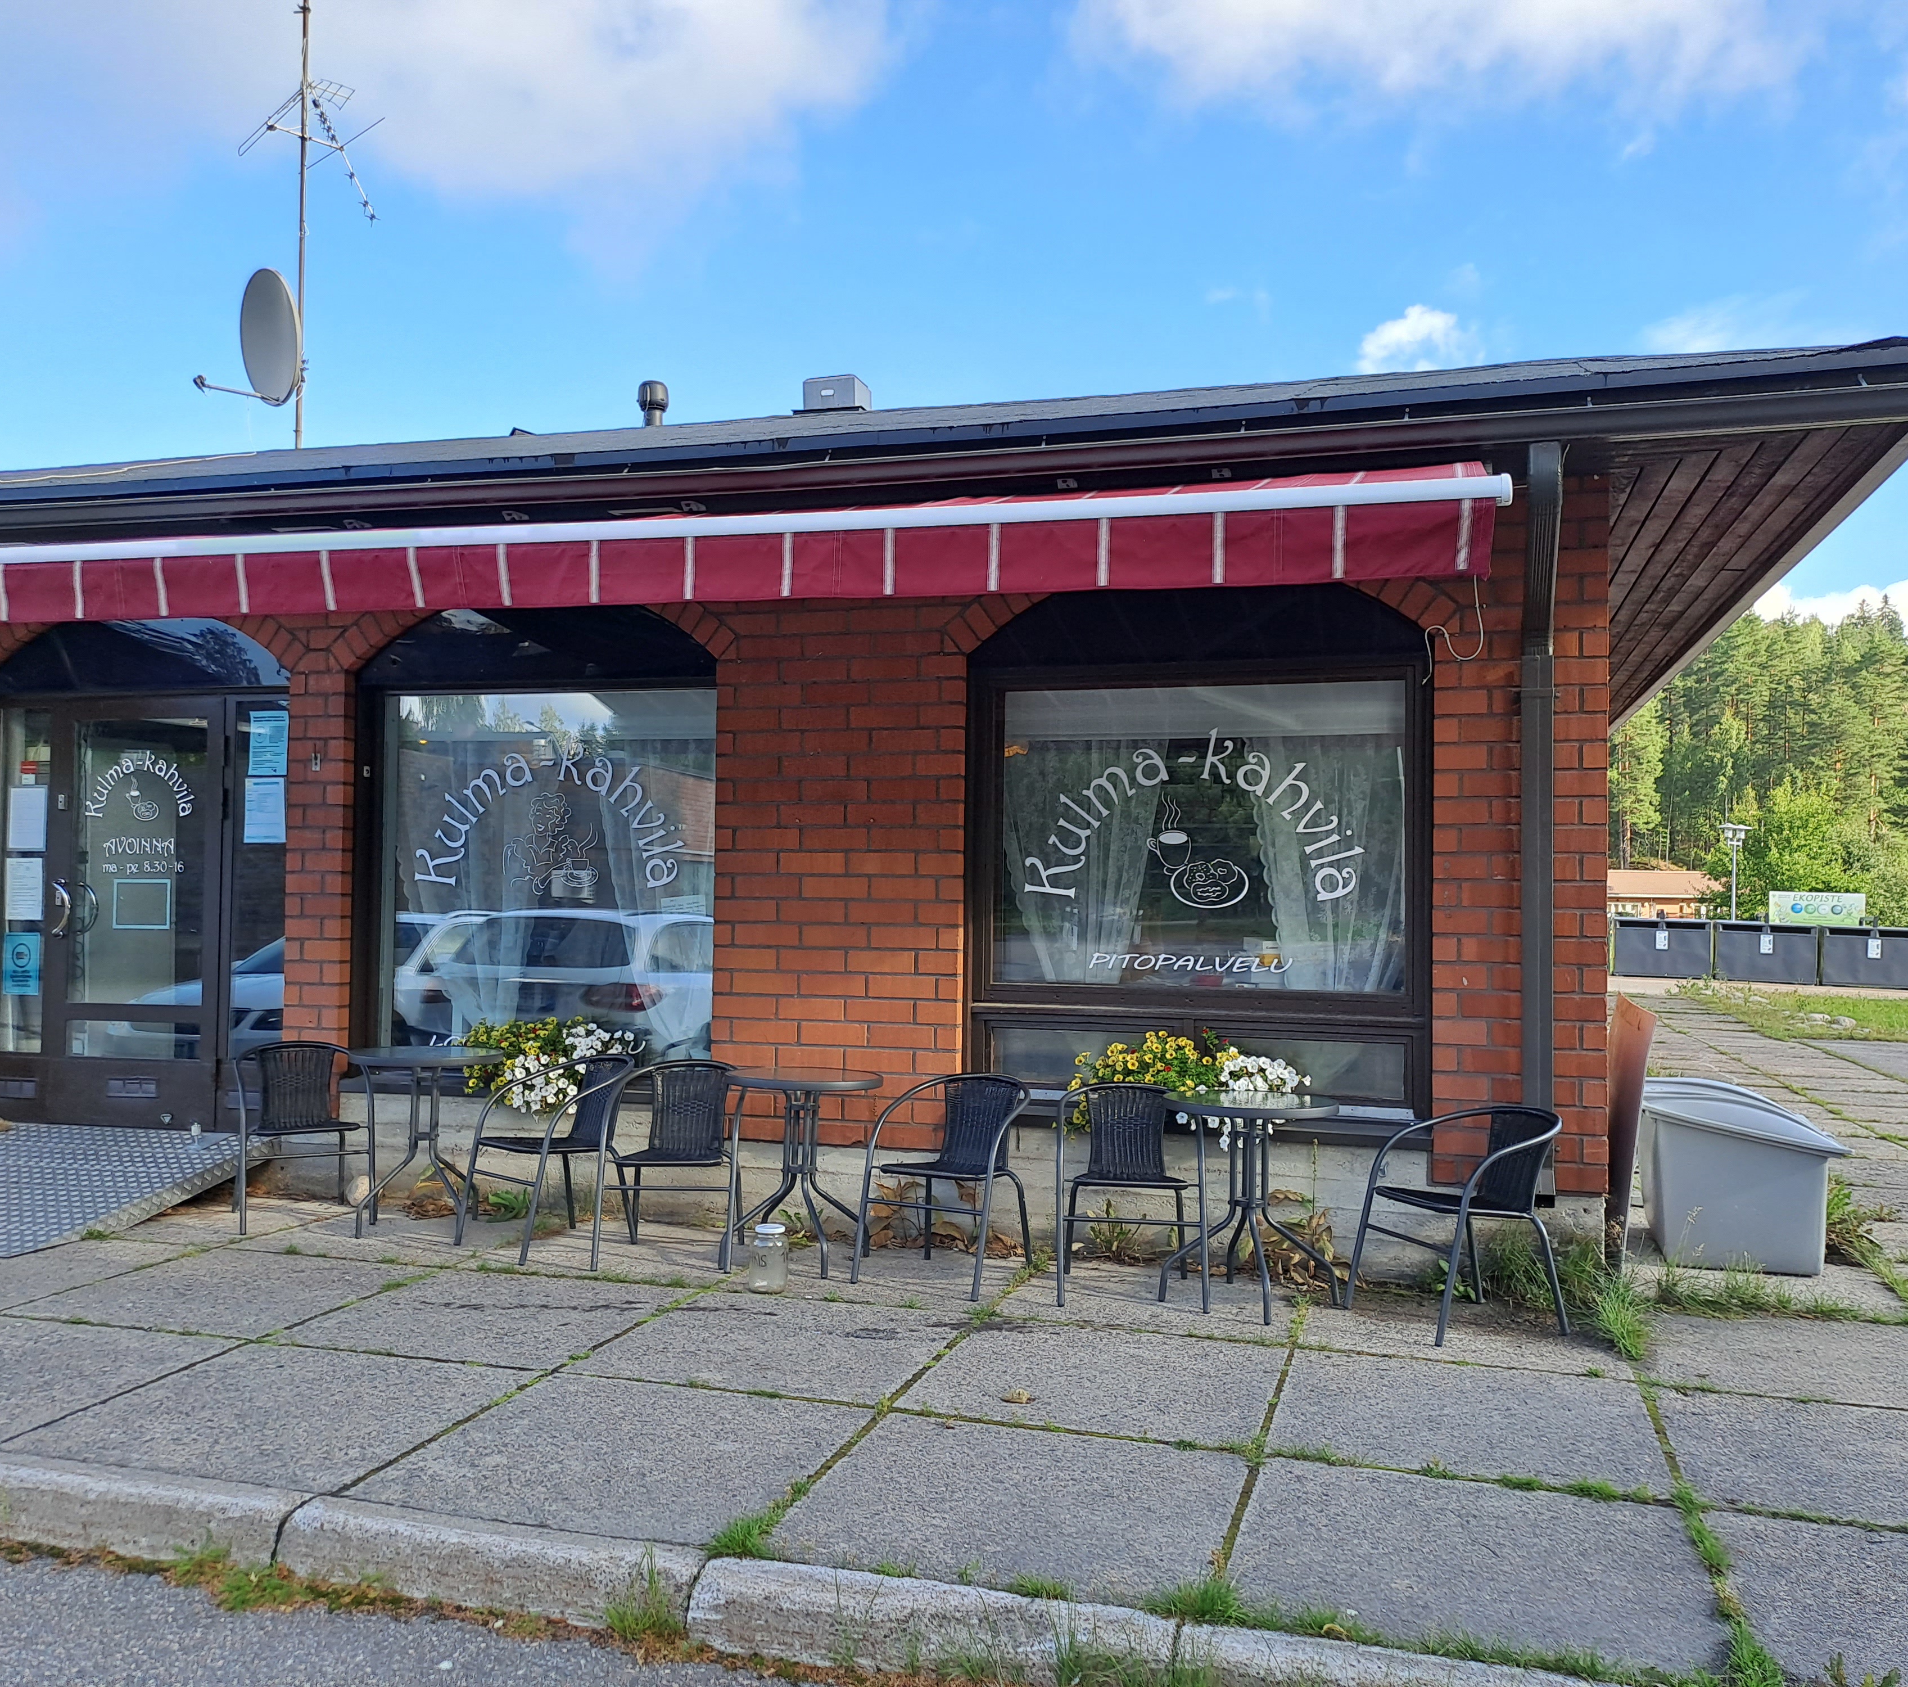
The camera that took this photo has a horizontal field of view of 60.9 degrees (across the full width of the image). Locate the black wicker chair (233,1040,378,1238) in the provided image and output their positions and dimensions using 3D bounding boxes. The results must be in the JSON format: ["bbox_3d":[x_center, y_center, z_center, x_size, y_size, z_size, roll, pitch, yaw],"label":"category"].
[{"bbox_3d":[-2.753,1.212,6.847,0.540,0.730,0.560,1,-1,-30],"label":"black wicker chair"}]

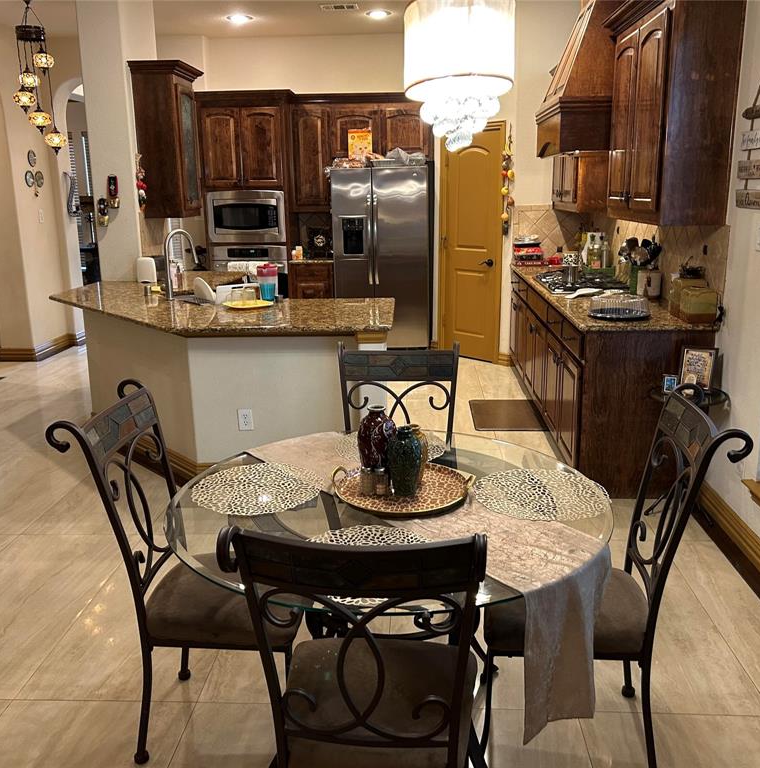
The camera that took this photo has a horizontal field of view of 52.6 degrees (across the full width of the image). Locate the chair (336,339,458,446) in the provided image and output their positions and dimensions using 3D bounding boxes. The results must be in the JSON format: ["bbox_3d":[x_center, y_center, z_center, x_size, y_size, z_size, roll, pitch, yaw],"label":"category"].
[{"bbox_3d":[0.064,0.400,2.756,0.480,1.025,0.630,0,14,4],"label":"chair"}]

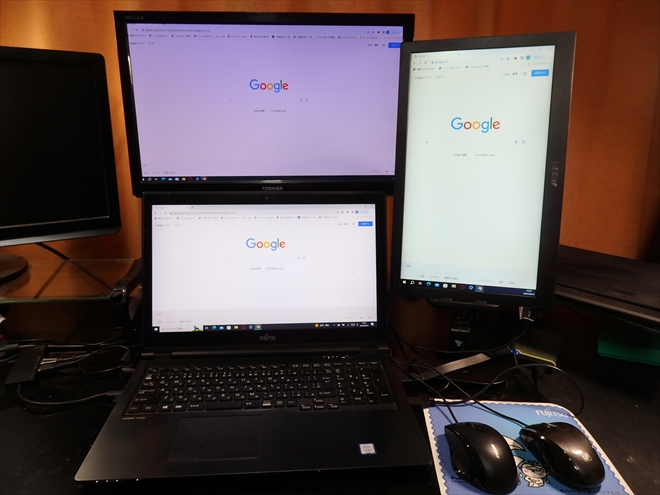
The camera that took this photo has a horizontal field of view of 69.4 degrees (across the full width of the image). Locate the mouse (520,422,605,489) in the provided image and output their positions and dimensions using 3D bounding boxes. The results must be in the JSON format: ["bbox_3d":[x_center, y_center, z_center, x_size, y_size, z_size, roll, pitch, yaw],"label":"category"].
[{"bbox_3d":[0.277,0.233,0.563,0.061,0.038,0.102,-3,18,-12],"label":"mouse"}]

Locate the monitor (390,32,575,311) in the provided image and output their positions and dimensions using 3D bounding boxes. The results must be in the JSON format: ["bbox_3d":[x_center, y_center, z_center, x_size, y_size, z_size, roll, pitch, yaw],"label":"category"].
[{"bbox_3d":[0.210,-0.105,0.690,0.235,0.372,0.012,4,6,17],"label":"monitor"}]

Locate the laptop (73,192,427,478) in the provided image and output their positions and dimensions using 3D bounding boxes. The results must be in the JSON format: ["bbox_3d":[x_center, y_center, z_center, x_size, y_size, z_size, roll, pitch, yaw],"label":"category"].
[{"bbox_3d":[-0.088,0.084,0.630,0.378,0.260,0.329,-1,17,-5],"label":"laptop"}]

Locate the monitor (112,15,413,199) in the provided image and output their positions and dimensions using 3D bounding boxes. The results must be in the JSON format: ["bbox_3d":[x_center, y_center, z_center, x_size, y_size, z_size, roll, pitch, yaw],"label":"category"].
[{"bbox_3d":[-0.110,-0.258,0.886,0.515,0.316,0.050,-1,15,-3],"label":"monitor"}]

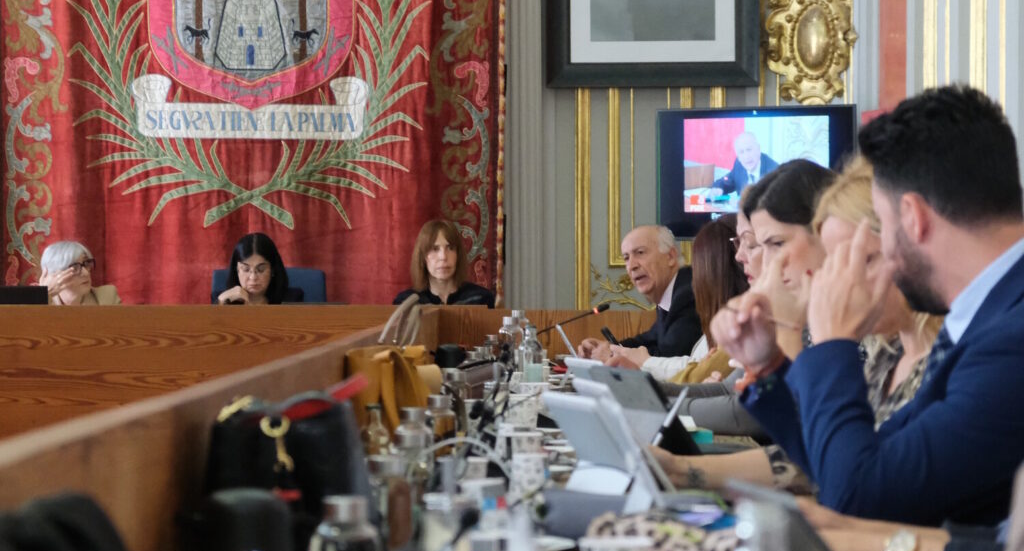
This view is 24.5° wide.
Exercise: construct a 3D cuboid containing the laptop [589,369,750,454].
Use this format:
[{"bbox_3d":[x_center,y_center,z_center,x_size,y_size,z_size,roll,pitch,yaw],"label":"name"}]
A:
[{"bbox_3d":[0.370,0.283,5.020,0.310,0.180,0.295,0,0,-24],"label":"laptop"}]

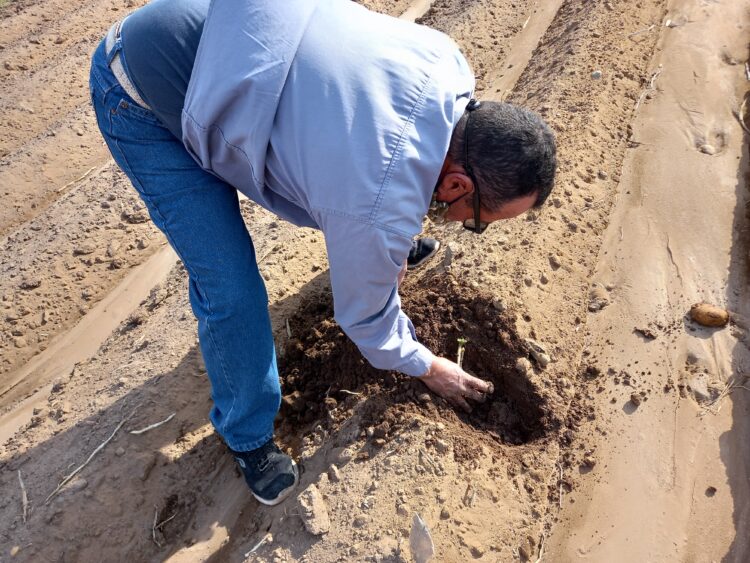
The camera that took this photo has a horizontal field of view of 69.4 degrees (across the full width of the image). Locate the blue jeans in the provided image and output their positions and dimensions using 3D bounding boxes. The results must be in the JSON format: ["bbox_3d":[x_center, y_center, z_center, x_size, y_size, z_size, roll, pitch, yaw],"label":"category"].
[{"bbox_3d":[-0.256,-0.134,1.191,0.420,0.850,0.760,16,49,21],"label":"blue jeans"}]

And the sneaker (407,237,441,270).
[{"bbox_3d":[0.072,-0.085,1.689,0.290,0.110,0.110,-22,47,-6],"label":"sneaker"}]

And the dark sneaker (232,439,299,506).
[{"bbox_3d":[-0.282,0.373,1.284,0.110,0.110,0.290,-21,47,-13],"label":"dark sneaker"}]

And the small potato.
[{"bbox_3d":[0.898,0.090,1.454,0.092,0.056,0.060,15,49,21],"label":"small potato"}]

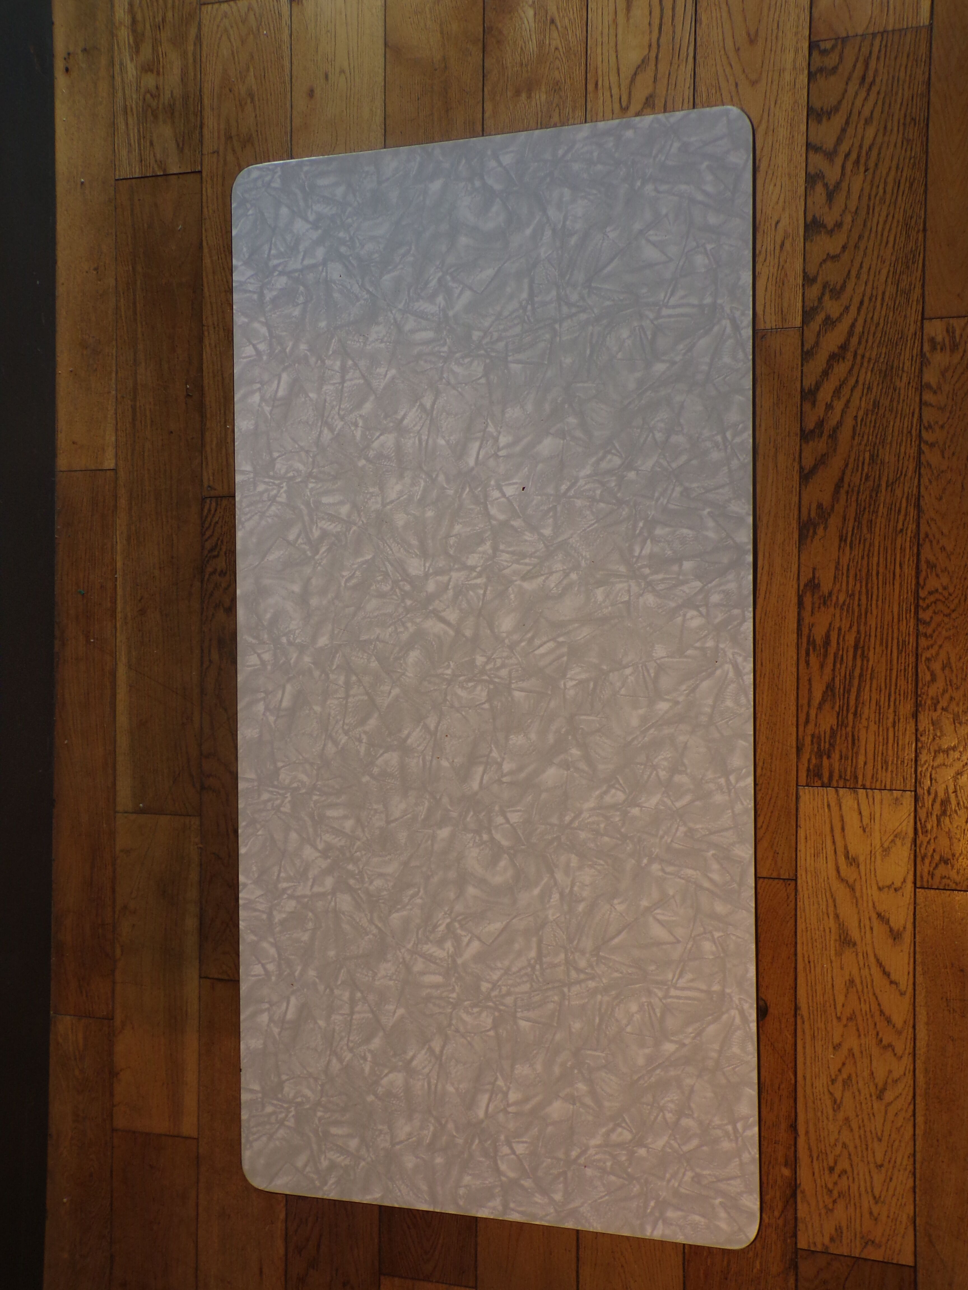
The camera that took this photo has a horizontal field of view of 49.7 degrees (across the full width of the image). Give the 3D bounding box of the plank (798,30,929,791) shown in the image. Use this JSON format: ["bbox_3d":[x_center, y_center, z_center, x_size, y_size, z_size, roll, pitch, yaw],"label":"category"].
[{"bbox_3d":[0.412,-0.251,1.138,0.122,0.020,0.814,1,91,13],"label":"plank"}]

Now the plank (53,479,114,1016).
[{"bbox_3d":[-0.520,0.129,1.358,0.102,0.020,0.706,1,91,13],"label":"plank"}]

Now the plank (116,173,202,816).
[{"bbox_3d":[-0.409,-0.188,1.328,0.119,0.020,0.805,1,91,13],"label":"plank"}]

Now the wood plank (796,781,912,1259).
[{"bbox_3d":[0.407,0.412,1.146,0.122,0.020,0.513,1,91,13],"label":"wood plank"}]

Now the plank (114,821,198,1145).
[{"bbox_3d":[-0.414,0.419,1.336,0.119,0.020,0.409,1,91,13],"label":"plank"}]

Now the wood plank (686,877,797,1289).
[{"bbox_3d":[0.288,0.509,1.175,0.121,0.020,0.500,1,91,13],"label":"wood plank"}]

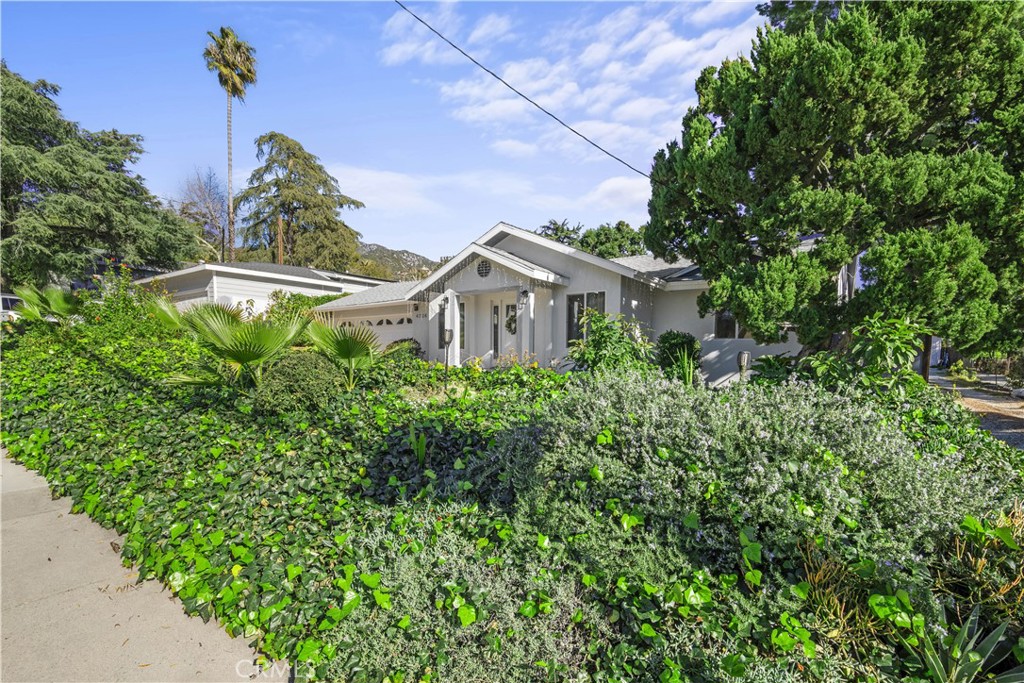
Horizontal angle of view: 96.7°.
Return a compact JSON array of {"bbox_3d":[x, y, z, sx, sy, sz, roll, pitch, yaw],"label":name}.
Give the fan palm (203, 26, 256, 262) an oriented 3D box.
[{"bbox_3d":[-20.500,-11.400,33.000,3.900,22.600,3.900,0,0,0],"label":"fan palm"}]

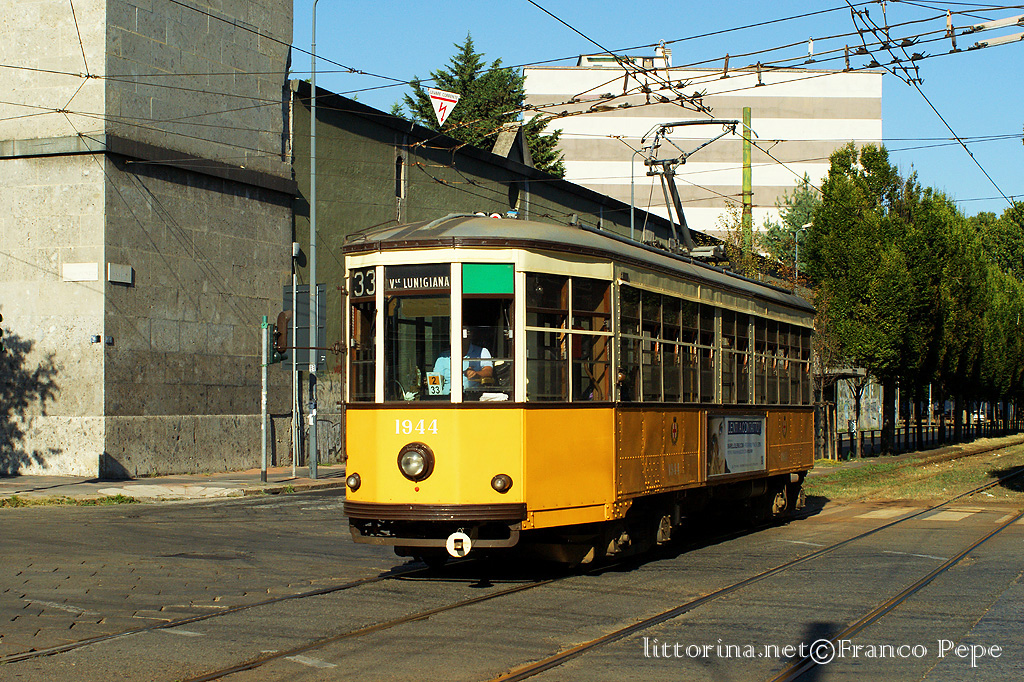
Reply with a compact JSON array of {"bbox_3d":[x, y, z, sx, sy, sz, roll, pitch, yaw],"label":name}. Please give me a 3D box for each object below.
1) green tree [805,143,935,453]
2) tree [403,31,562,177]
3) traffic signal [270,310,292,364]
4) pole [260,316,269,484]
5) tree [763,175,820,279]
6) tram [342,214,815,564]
[{"bbox_3d":[12.293,-1.502,58.505,4.800,10.900,4.800,-1,-3,21],"label":"green tree"},{"bbox_3d":[-1.252,-3.928,67.929,7.400,16.600,7.400,-1,-3,21],"label":"tree"},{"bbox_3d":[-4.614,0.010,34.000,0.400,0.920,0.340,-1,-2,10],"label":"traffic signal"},{"bbox_3d":[-4.934,1.161,34.051,0.120,3.320,0.120,-1,-3,21],"label":"pole"},{"bbox_3d":[17.472,-2.045,103.853,5.600,15.800,5.600,-1,-3,21],"label":"tree"},{"bbox_3d":[1.567,0.716,20.550,2.380,3.300,13.250,-1,-3,21],"label":"tram"}]

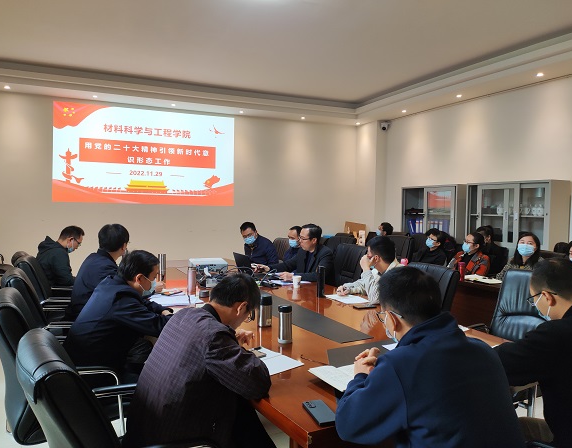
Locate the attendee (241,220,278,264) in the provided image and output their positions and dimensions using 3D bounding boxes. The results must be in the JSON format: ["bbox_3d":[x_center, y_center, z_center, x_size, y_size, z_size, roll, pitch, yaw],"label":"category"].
[{"bbox_3d":[-0.370,0.605,4.930,0.640,1.260,0.500,-2,3,-35],"label":"attendee"}]

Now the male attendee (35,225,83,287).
[{"bbox_3d":[-1.976,0.641,4.120,0.760,1.250,0.520,-1,3,-28],"label":"male attendee"}]

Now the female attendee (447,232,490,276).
[{"bbox_3d":[1.891,0.689,4.543,0.750,1.200,0.500,-1,3,-26],"label":"female attendee"}]

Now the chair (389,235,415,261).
[{"bbox_3d":[1.386,0.699,5.856,0.660,1.050,0.620,-1,3,-26],"label":"chair"}]

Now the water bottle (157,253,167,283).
[{"bbox_3d":[-1.213,0.397,4.229,0.073,0.210,0.073,-1,3,-26],"label":"water bottle"}]

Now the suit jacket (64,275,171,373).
[{"bbox_3d":[-0.985,0.575,2.480,0.550,0.560,0.510,-1,3,-28],"label":"suit jacket"}]

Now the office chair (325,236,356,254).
[{"bbox_3d":[0.539,0.699,5.360,0.680,1.050,0.620,-2,3,-38],"label":"office chair"}]

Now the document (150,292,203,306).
[{"bbox_3d":[-0.790,0.551,3.120,0.310,0.012,0.300,-1,3,-28],"label":"document"}]

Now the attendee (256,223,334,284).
[{"bbox_3d":[0.090,0.636,4.100,0.700,1.270,0.540,-1,3,-25],"label":"attendee"}]

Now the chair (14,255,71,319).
[{"bbox_3d":[-1.955,0.762,3.750,0.680,1.050,0.620,-1,3,-28],"label":"chair"}]

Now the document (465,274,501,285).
[{"bbox_3d":[1.800,0.509,3.950,0.260,0.020,0.330,-1,3,-28],"label":"document"}]

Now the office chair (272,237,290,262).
[{"bbox_3d":[-0.158,0.704,5.328,0.660,1.050,0.620,-1,3,-37],"label":"office chair"}]

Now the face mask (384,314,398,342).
[{"bbox_3d":[0.383,0.373,1.500,0.140,0.110,0.080,-1,-22,-26],"label":"face mask"}]

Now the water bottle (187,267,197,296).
[{"bbox_3d":[-0.726,0.439,3.330,0.066,0.216,0.066,-1,3,-28],"label":"water bottle"}]

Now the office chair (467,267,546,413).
[{"bbox_3d":[1.476,0.849,2.768,0.660,1.050,0.620,-1,3,-37],"label":"office chair"}]

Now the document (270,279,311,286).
[{"bbox_3d":[0.046,0.529,3.939,0.297,0.008,0.210,-1,3,-26],"label":"document"}]

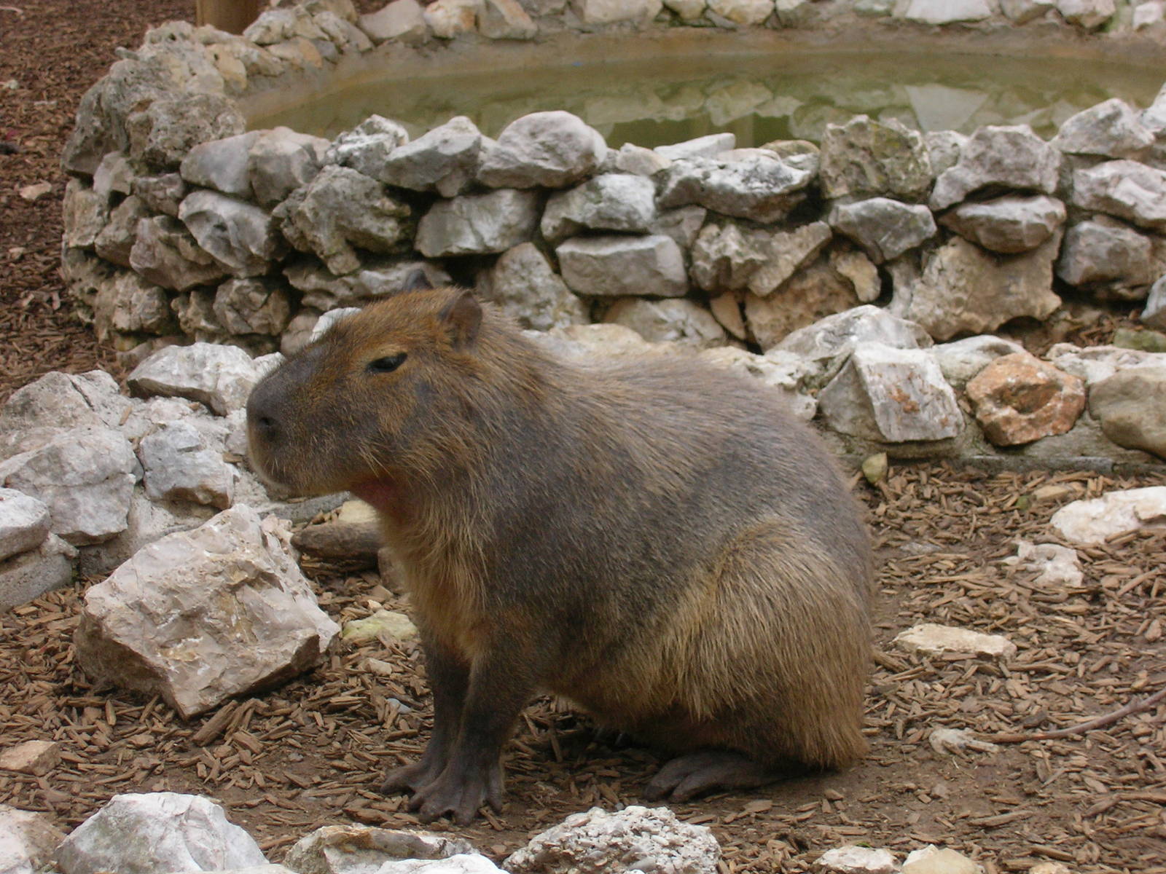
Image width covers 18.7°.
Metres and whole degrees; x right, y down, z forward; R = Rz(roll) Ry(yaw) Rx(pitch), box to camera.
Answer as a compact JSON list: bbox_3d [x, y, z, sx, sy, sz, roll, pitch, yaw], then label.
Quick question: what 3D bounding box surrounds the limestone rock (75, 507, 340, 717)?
[{"bbox_3d":[-0.499,0.228,4.705,0.310,0.225,0.260,3,13,15],"label":"limestone rock"}]

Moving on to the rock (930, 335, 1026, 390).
[{"bbox_3d":[0.770,-0.145,6.876,0.179,0.104,0.152,0,12,0],"label":"rock"}]

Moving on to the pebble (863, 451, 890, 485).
[{"bbox_3d":[0.470,0.050,5.673,0.044,0.050,0.031,0,14,0],"label":"pebble"}]

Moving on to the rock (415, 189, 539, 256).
[{"bbox_3d":[-0.197,-0.401,6.617,0.228,0.117,0.148,1,15,3],"label":"rock"}]

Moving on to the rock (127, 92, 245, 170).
[{"bbox_3d":[-0.808,-0.624,7.199,0.200,0.145,0.189,-9,16,-34],"label":"rock"}]

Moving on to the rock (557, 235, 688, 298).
[{"bbox_3d":[0.076,-0.325,6.740,0.271,0.105,0.180,0,13,1],"label":"rock"}]

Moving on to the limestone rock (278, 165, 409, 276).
[{"bbox_3d":[-0.466,-0.426,6.895,0.216,0.203,0.200,7,15,29],"label":"limestone rock"}]

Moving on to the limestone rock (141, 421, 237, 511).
[{"bbox_3d":[-0.606,0.041,5.418,0.138,0.120,0.117,-4,15,-15],"label":"limestone rock"}]

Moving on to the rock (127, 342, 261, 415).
[{"bbox_3d":[-0.644,-0.096,5.862,0.220,0.110,0.170,-3,13,-15],"label":"rock"}]

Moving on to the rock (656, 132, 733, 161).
[{"bbox_3d":[0.212,-0.550,6.692,0.153,0.043,0.107,0,14,0],"label":"rock"}]

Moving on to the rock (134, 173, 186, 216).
[{"bbox_3d":[-0.807,-0.463,6.750,0.095,0.083,0.080,5,15,19],"label":"rock"}]

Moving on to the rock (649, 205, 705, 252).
[{"bbox_3d":[0.211,-0.465,7.874,0.128,0.099,0.141,0,12,0],"label":"rock"}]

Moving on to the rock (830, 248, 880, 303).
[{"bbox_3d":[0.521,-0.310,6.775,0.080,0.101,0.090,-5,14,-20],"label":"rock"}]

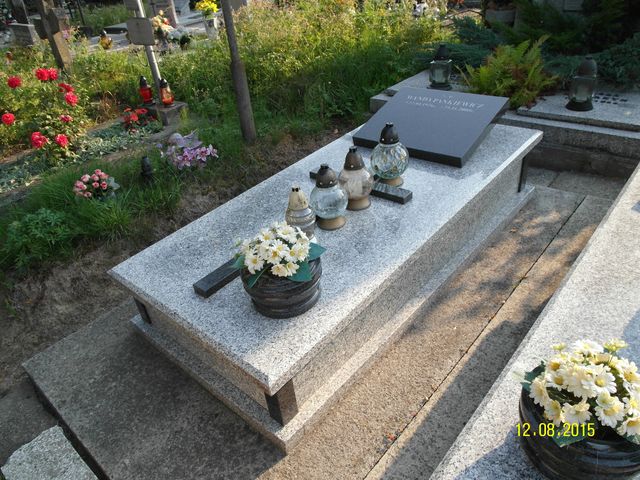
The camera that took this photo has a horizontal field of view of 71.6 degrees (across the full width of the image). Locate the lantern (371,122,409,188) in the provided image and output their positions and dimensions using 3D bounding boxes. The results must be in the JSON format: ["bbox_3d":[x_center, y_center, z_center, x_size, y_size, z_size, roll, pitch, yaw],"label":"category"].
[{"bbox_3d":[0.305,-0.373,1.912,0.163,0.263,0.163,-6,33,4],"label":"lantern"}]

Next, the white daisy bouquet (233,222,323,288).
[{"bbox_3d":[-0.141,0.054,1.415,0.290,0.150,0.250,-9,33,0],"label":"white daisy bouquet"}]

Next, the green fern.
[{"bbox_3d":[1.240,-1.101,2.888,0.550,0.420,0.500,-9,33,0],"label":"green fern"}]

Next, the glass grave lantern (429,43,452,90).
[{"bbox_3d":[0.897,-1.279,3.289,0.172,0.303,0.172,21,40,37],"label":"glass grave lantern"}]

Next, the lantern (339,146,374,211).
[{"bbox_3d":[0.160,-0.268,1.921,0.155,0.268,0.155,-5,33,5],"label":"lantern"}]

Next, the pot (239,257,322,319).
[{"bbox_3d":[-0.122,0.125,1.354,0.245,0.148,0.245,-6,33,4],"label":"pot"}]

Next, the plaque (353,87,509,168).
[{"bbox_3d":[0.557,-0.600,2.275,0.615,0.056,0.496,21,58,38],"label":"plaque"}]

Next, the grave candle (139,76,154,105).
[{"bbox_3d":[-1.690,-1.436,4.257,0.115,0.247,0.115,21,40,37],"label":"grave candle"}]

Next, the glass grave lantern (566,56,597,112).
[{"bbox_3d":[1.531,-0.908,2.569,0.158,0.275,0.158,11,38,27],"label":"glass grave lantern"}]

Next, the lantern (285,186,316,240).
[{"bbox_3d":[-0.074,-0.104,1.769,0.120,0.226,0.120,-10,33,-2],"label":"lantern"}]

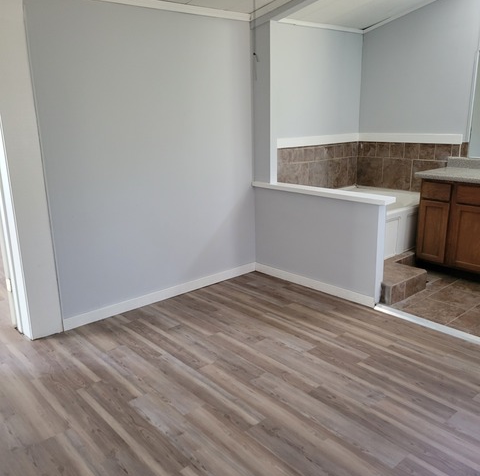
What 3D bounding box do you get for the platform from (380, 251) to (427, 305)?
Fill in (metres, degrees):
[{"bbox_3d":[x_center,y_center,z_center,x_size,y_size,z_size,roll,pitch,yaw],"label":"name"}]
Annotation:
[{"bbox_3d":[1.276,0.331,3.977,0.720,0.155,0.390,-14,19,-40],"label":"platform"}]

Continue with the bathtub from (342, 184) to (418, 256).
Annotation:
[{"bbox_3d":[1.129,-0.161,4.731,1.570,0.410,1.130,-14,19,-40],"label":"bathtub"}]

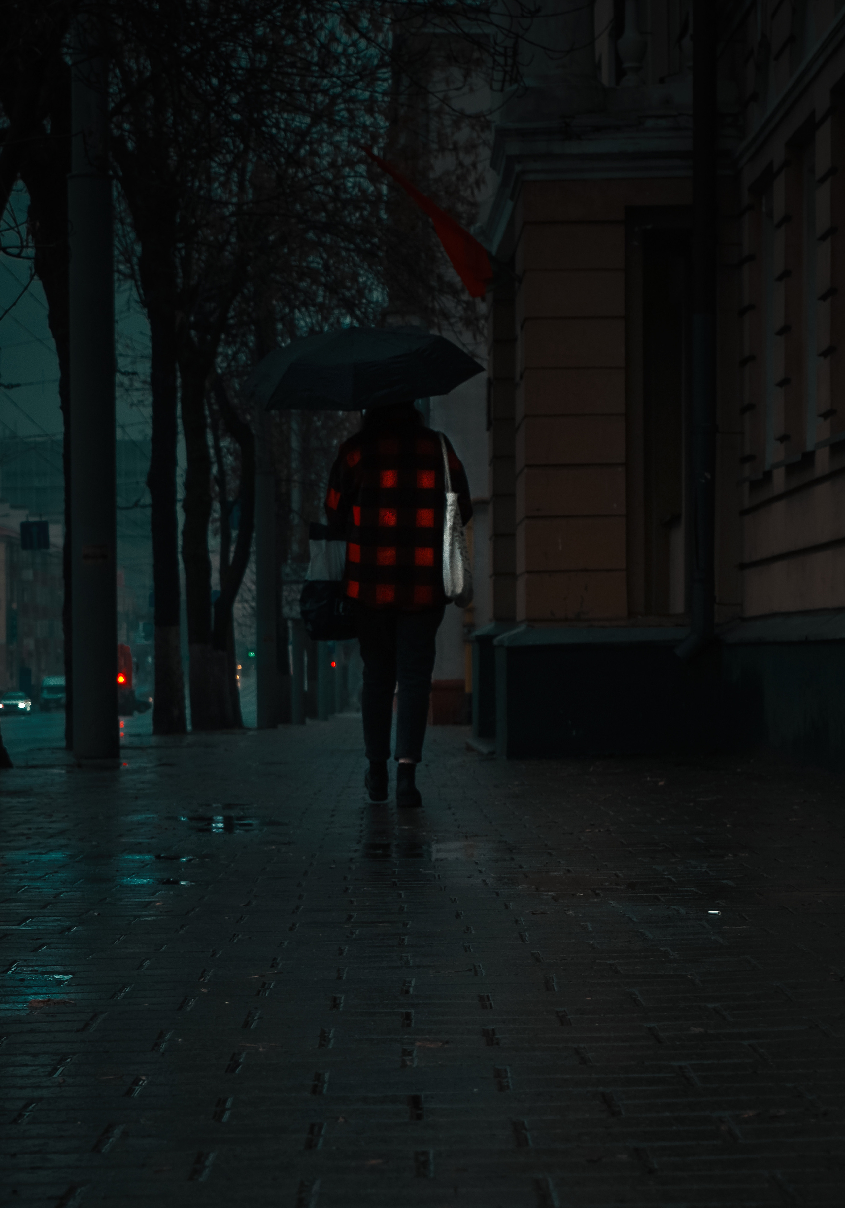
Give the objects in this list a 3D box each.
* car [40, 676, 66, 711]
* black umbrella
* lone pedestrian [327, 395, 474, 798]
[{"bbox_3d":[-26.500,6.550,154.000,2.000,2.500,5.500,0,-2,-1],"label":"car"},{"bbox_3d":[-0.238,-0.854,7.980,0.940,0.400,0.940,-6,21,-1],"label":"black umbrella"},{"bbox_3d":[-0.091,-0.069,7.970,0.560,1.660,0.420,0,-2,-1],"label":"lone pedestrian"}]

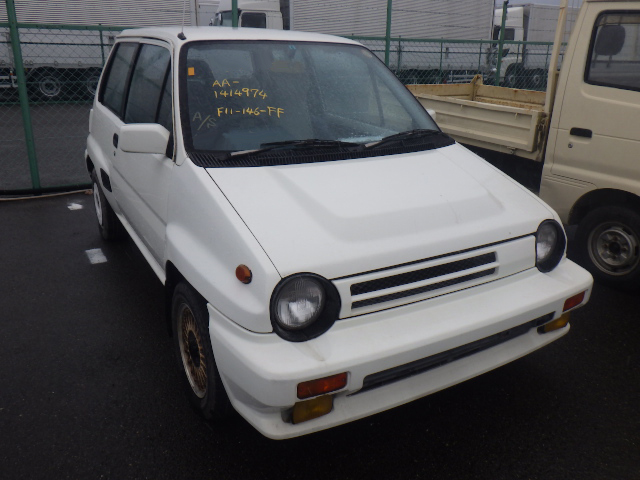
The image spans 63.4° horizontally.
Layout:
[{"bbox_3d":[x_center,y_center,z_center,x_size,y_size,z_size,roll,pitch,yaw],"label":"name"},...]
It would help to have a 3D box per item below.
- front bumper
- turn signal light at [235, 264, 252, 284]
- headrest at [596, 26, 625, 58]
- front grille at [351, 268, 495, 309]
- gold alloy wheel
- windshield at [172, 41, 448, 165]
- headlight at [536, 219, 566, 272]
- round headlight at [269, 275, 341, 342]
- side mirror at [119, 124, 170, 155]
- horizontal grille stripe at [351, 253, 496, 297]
[{"bbox_3d":[0.430,0.322,1.921,1.590,0.360,0.395,-10,22,-29],"label":"front bumper"},{"bbox_3d":[-0.235,0.106,1.590,0.060,0.060,0.040,17,24,37],"label":"turn signal light"},{"bbox_3d":[1.859,-1.277,3.314,0.230,0.190,0.100,-10,22,-29],"label":"headrest"},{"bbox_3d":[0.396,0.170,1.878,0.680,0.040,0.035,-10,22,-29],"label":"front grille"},{"bbox_3d":[-0.426,0.402,1.975,0.140,0.365,0.365,-10,22,-29],"label":"gold alloy wheel"},{"bbox_3d":[-0.056,-0.731,2.471,1.340,0.130,0.660,-10,62,-29],"label":"windshield"},{"bbox_3d":[0.929,0.026,2.120,0.205,0.205,0.090,-10,22,-29],"label":"headlight"},{"bbox_3d":[-0.055,0.192,1.569,0.205,0.205,0.090,-10,22,-29],"label":"round headlight"},{"bbox_3d":[-0.700,-0.396,2.037,0.180,0.115,0.095,-10,22,-29],"label":"side mirror"},{"bbox_3d":[0.410,0.120,1.897,0.702,0.047,0.030,-10,22,-29],"label":"horizontal grille stripe"}]

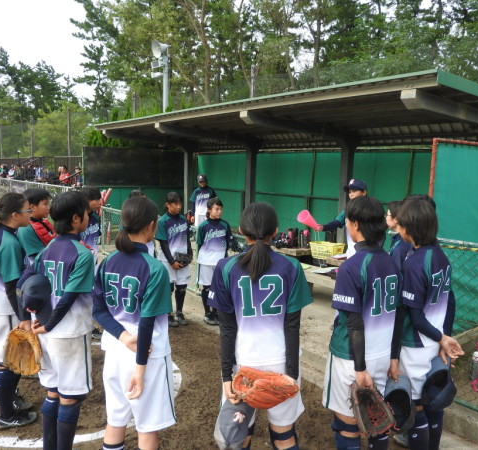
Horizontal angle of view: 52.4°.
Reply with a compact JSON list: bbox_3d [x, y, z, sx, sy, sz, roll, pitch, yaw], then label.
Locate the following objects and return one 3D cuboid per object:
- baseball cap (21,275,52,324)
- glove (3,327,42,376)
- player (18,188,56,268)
[{"bbox_3d":[-1.052,0.387,2.520,0.170,0.255,0.140,-10,-7,11],"label":"baseball cap"},{"bbox_3d":[-1.169,0.683,2.620,0.205,0.260,0.130,-5,3,-6],"label":"glove"},{"bbox_3d":[-1.582,0.468,3.718,0.380,1.470,0.480,0,7,-4],"label":"player"}]

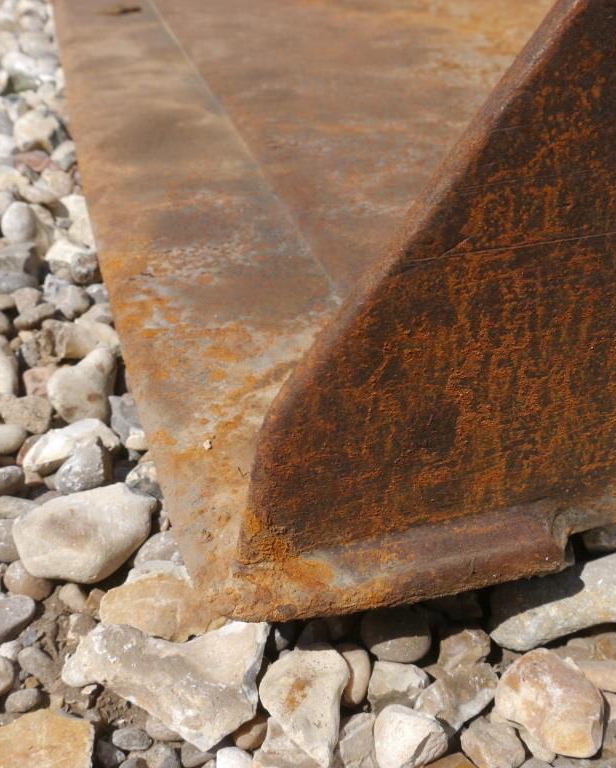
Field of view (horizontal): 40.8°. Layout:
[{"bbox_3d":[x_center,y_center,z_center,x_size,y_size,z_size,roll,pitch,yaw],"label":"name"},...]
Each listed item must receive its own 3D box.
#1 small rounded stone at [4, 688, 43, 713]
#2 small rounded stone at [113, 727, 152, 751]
[{"bbox_3d":[-0.174,0.194,0.507,0.023,0.012,0.014,8,40,9],"label":"small rounded stone"},{"bbox_3d":[-0.103,0.209,0.488,0.024,0.013,0.016,0,39,0],"label":"small rounded stone"}]

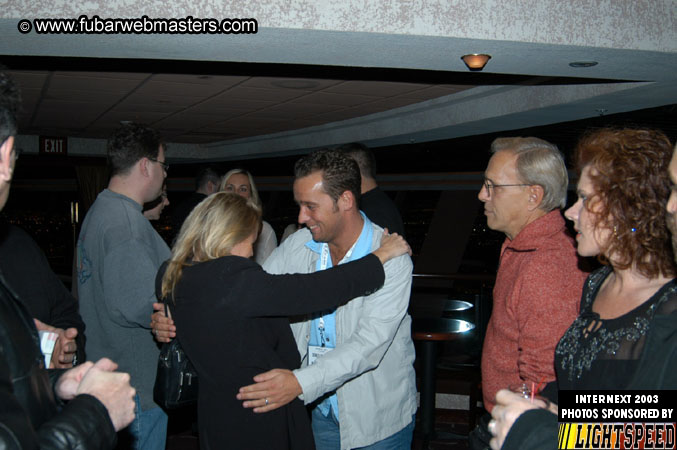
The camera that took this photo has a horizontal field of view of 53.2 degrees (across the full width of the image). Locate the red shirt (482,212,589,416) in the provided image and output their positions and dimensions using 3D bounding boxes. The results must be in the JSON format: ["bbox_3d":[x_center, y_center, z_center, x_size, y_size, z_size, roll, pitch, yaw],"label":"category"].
[{"bbox_3d":[0.530,0.238,1.780,0.320,0.560,0.500,1,2,6],"label":"red shirt"}]

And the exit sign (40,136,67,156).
[{"bbox_3d":[-3.444,-0.946,8.150,0.310,0.235,0.050,-1,3,-26],"label":"exit sign"}]

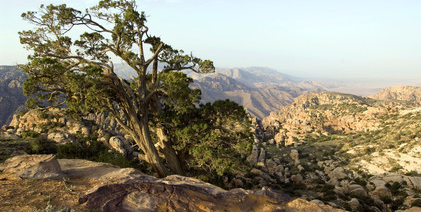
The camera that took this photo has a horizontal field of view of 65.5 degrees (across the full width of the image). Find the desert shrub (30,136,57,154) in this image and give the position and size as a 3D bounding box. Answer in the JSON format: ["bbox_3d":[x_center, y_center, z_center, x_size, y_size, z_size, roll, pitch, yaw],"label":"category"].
[{"bbox_3d":[-7.188,1.711,14.000,1.200,0.850,1.100,-2,5,-27],"label":"desert shrub"}]

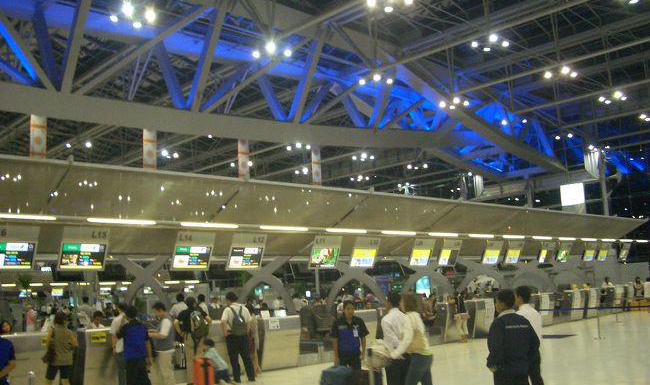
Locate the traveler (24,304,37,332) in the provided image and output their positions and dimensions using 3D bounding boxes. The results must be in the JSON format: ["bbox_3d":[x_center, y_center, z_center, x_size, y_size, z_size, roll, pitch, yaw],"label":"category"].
[{"bbox_3d":[-10.713,4.921,23.871,0.480,1.660,0.340,-5,-9,10],"label":"traveler"}]

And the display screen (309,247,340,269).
[{"bbox_3d":[0.000,1.699,16.965,0.950,0.570,0.130,5,12,-43],"label":"display screen"}]

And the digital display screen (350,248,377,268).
[{"bbox_3d":[1.120,1.876,18.874,0.980,0.560,0.100,5,8,-43],"label":"digital display screen"}]

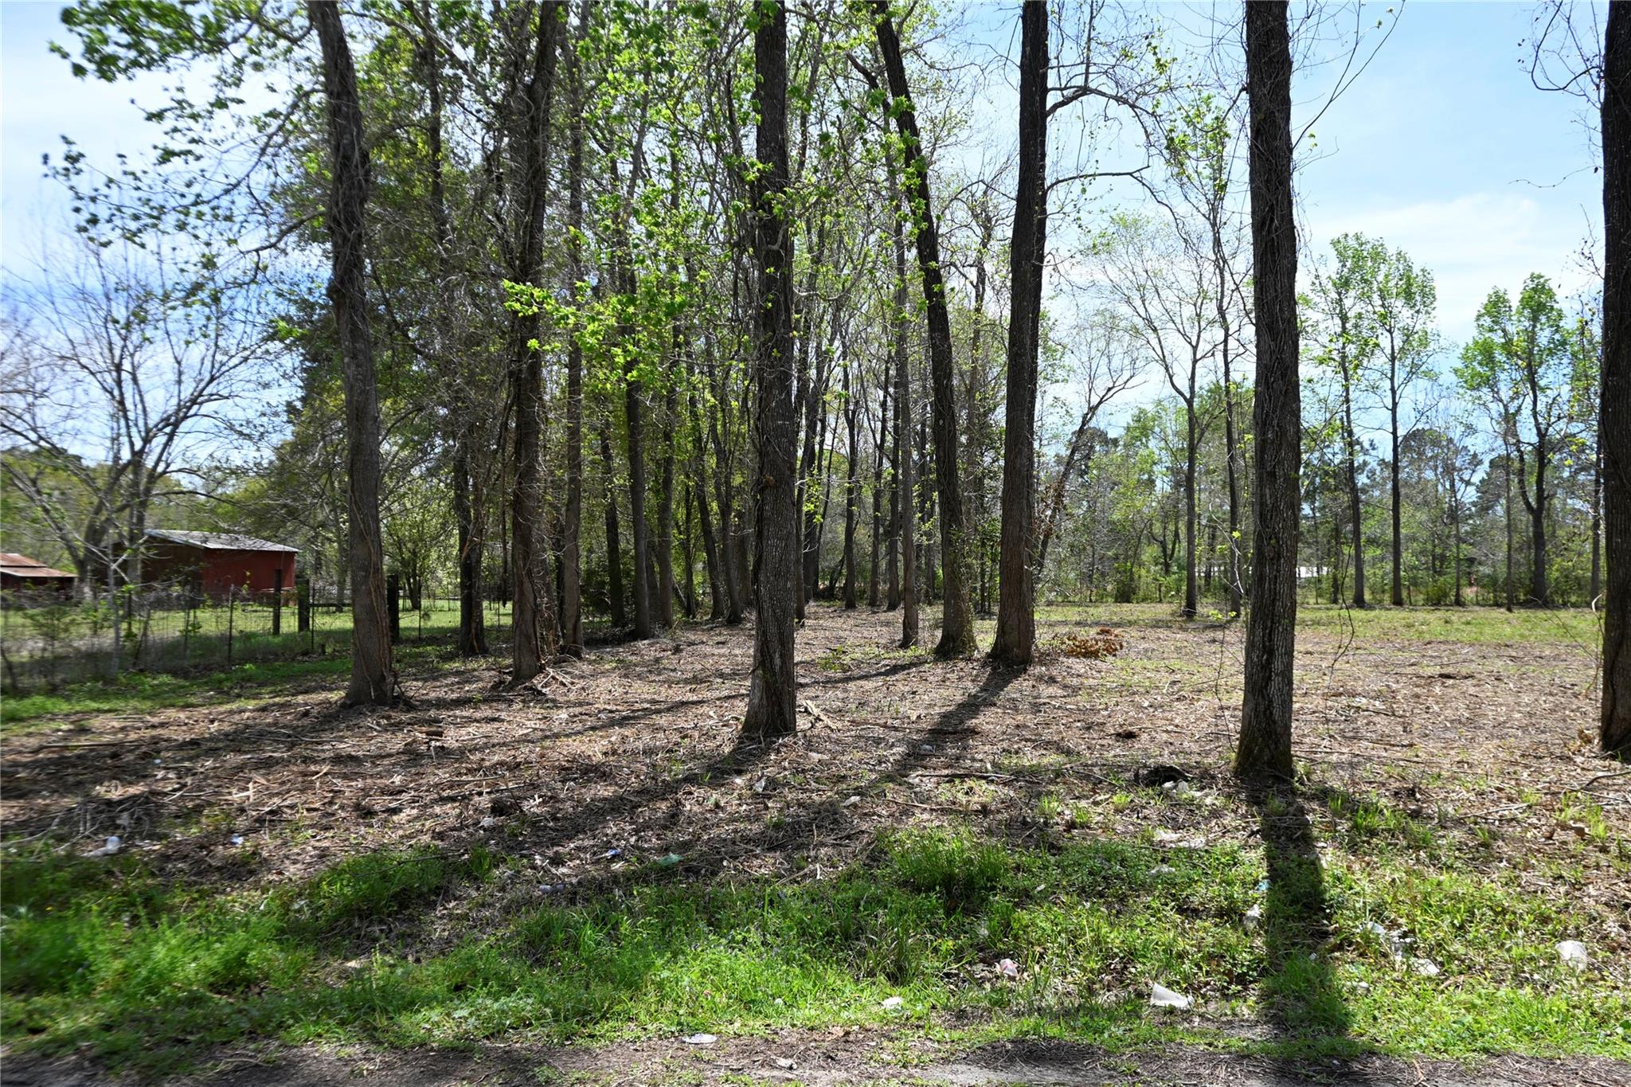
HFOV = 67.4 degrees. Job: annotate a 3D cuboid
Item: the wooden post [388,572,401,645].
[{"bbox_3d":[-7.683,1.185,22.300,0.200,1.350,0.200,0,-1,0],"label":"wooden post"}]

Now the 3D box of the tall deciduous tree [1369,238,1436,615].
[{"bbox_3d":[20.149,-4.049,42.000,2.600,12.500,2.600,0,-1,0],"label":"tall deciduous tree"}]

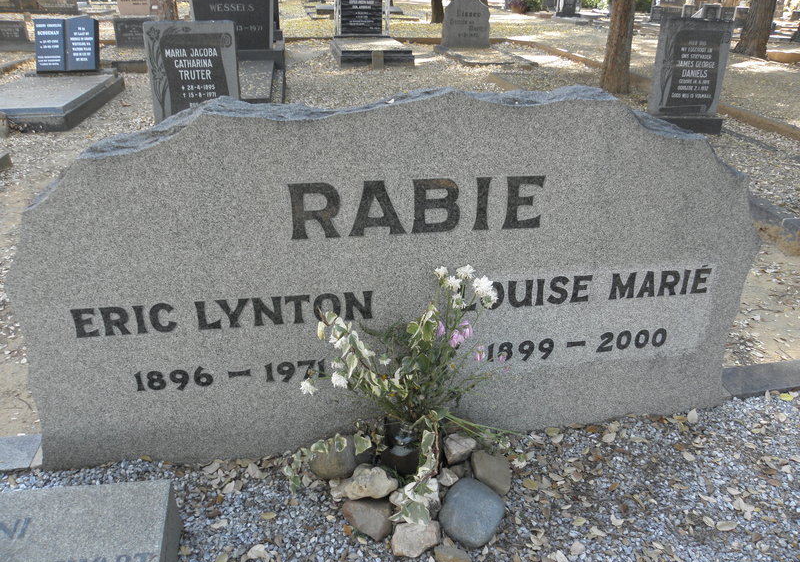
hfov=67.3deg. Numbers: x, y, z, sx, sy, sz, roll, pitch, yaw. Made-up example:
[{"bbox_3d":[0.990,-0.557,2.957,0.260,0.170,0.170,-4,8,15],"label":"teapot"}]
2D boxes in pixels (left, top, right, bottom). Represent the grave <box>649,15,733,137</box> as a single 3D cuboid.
[{"bbox_3d":[2.312,-1.641,4.800,0.600,0.860,0.220,-1,22,-3],"label":"grave"}]

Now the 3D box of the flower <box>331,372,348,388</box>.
[{"bbox_3d":[-0.151,0.246,1.500,0.043,0.036,0.036,0,26,0],"label":"flower"}]

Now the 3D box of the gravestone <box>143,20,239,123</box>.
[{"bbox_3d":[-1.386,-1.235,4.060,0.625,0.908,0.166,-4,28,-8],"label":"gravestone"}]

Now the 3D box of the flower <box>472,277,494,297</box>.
[{"bbox_3d":[0.196,0.013,1.408,0.049,0.049,0.046,0,27,0],"label":"flower"}]

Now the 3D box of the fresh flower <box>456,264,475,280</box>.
[{"bbox_3d":[0.153,-0.019,1.407,0.042,0.034,0.042,0,27,0],"label":"fresh flower"}]

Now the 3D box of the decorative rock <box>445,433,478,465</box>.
[{"bbox_3d":[0.165,0.458,1.636,0.086,0.068,0.083,0,27,0],"label":"decorative rock"}]

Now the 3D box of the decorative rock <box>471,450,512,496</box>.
[{"bbox_3d":[0.241,0.506,1.586,0.103,0.093,0.122,0,27,0],"label":"decorative rock"}]

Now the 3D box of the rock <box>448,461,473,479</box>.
[{"bbox_3d":[0.154,0.484,1.535,0.060,0.042,0.050,-4,26,-9],"label":"rock"}]

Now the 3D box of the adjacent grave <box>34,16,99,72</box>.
[{"bbox_3d":[-3.635,-2.578,6.550,0.640,0.580,0.160,-4,12,-9],"label":"adjacent grave"}]

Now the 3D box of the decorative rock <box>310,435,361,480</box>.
[{"bbox_3d":[-0.168,0.460,1.565,0.125,0.085,0.105,-4,26,-9],"label":"decorative rock"}]

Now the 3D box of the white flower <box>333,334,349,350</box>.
[{"bbox_3d":[-0.146,0.148,1.470,0.040,0.036,0.034,0,26,0],"label":"white flower"}]

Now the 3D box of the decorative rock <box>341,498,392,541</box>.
[{"bbox_3d":[-0.078,0.576,1.447,0.120,0.088,0.105,0,27,0],"label":"decorative rock"}]

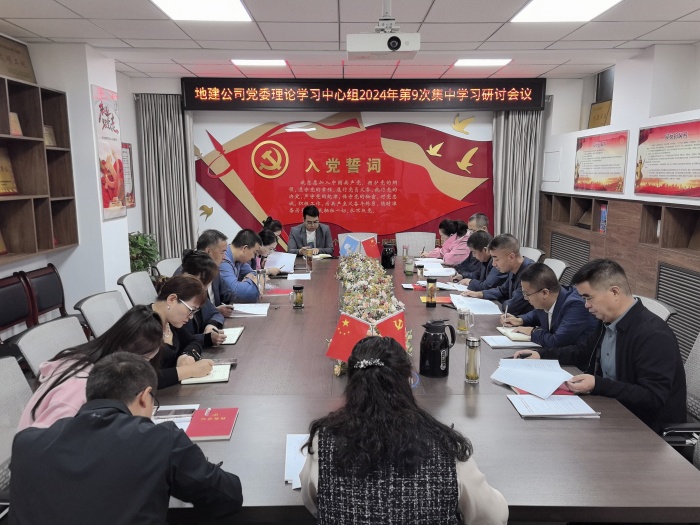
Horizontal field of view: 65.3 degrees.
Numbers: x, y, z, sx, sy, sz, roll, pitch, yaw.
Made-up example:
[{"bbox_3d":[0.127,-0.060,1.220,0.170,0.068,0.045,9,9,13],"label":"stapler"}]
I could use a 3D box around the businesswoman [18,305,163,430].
[{"bbox_3d":[-0.972,0.735,2.198,0.740,1.159,0.520,0,9,-1],"label":"businesswoman"}]

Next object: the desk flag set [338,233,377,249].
[{"bbox_3d":[0.097,-0.106,5.476,0.390,0.320,0.080,0,9,-1],"label":"desk flag set"}]

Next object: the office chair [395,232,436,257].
[{"bbox_3d":[0.776,0.169,6.238,0.580,0.970,0.600,0,9,-1],"label":"office chair"}]

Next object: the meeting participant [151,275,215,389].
[{"bbox_3d":[-0.966,0.653,2.732,0.700,1.210,0.500,0,9,-1],"label":"meeting participant"}]

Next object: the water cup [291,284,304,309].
[{"bbox_3d":[-0.364,0.230,3.752,0.100,0.153,0.075,0,9,-1],"label":"water cup"}]

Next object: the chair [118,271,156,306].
[{"bbox_3d":[-1.207,0.582,3.711,0.600,0.970,0.580,0,9,1],"label":"chair"}]

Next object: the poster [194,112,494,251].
[{"bbox_3d":[-0.067,-0.989,7.033,3.840,1.870,0.040,0,9,-1],"label":"poster"}]

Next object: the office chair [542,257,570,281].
[{"bbox_3d":[1.399,0.465,4.501,0.600,0.970,0.600,0,10,-1],"label":"office chair"}]

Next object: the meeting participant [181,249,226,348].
[{"bbox_3d":[-1.023,0.544,3.261,0.700,1.250,0.500,0,9,-1],"label":"meeting participant"}]

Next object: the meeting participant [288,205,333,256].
[{"bbox_3d":[-0.422,0.009,6.159,0.520,1.309,0.750,0,9,-1],"label":"meeting participant"}]

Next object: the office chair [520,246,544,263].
[{"bbox_3d":[1.421,0.360,5.150,0.620,0.990,0.580,0,9,-1],"label":"office chair"}]

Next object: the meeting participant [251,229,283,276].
[{"bbox_3d":[-1.000,0.272,5.071,0.680,1.180,0.500,0,10,-1],"label":"meeting participant"}]

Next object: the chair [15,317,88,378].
[{"bbox_3d":[-1.153,0.789,2.630,0.600,0.970,0.600,0,10,2],"label":"chair"}]

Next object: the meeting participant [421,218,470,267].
[{"bbox_3d":[1.121,0.158,5.672,0.660,1.190,0.520,1,10,6],"label":"meeting participant"}]

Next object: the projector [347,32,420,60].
[{"bbox_3d":[0.162,-1.091,2.775,0.355,0.095,0.260,0,11,-1],"label":"projector"}]

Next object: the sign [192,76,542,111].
[{"bbox_3d":[0.185,-2.037,6.658,4.410,0.400,0.100,0,9,-1],"label":"sign"}]

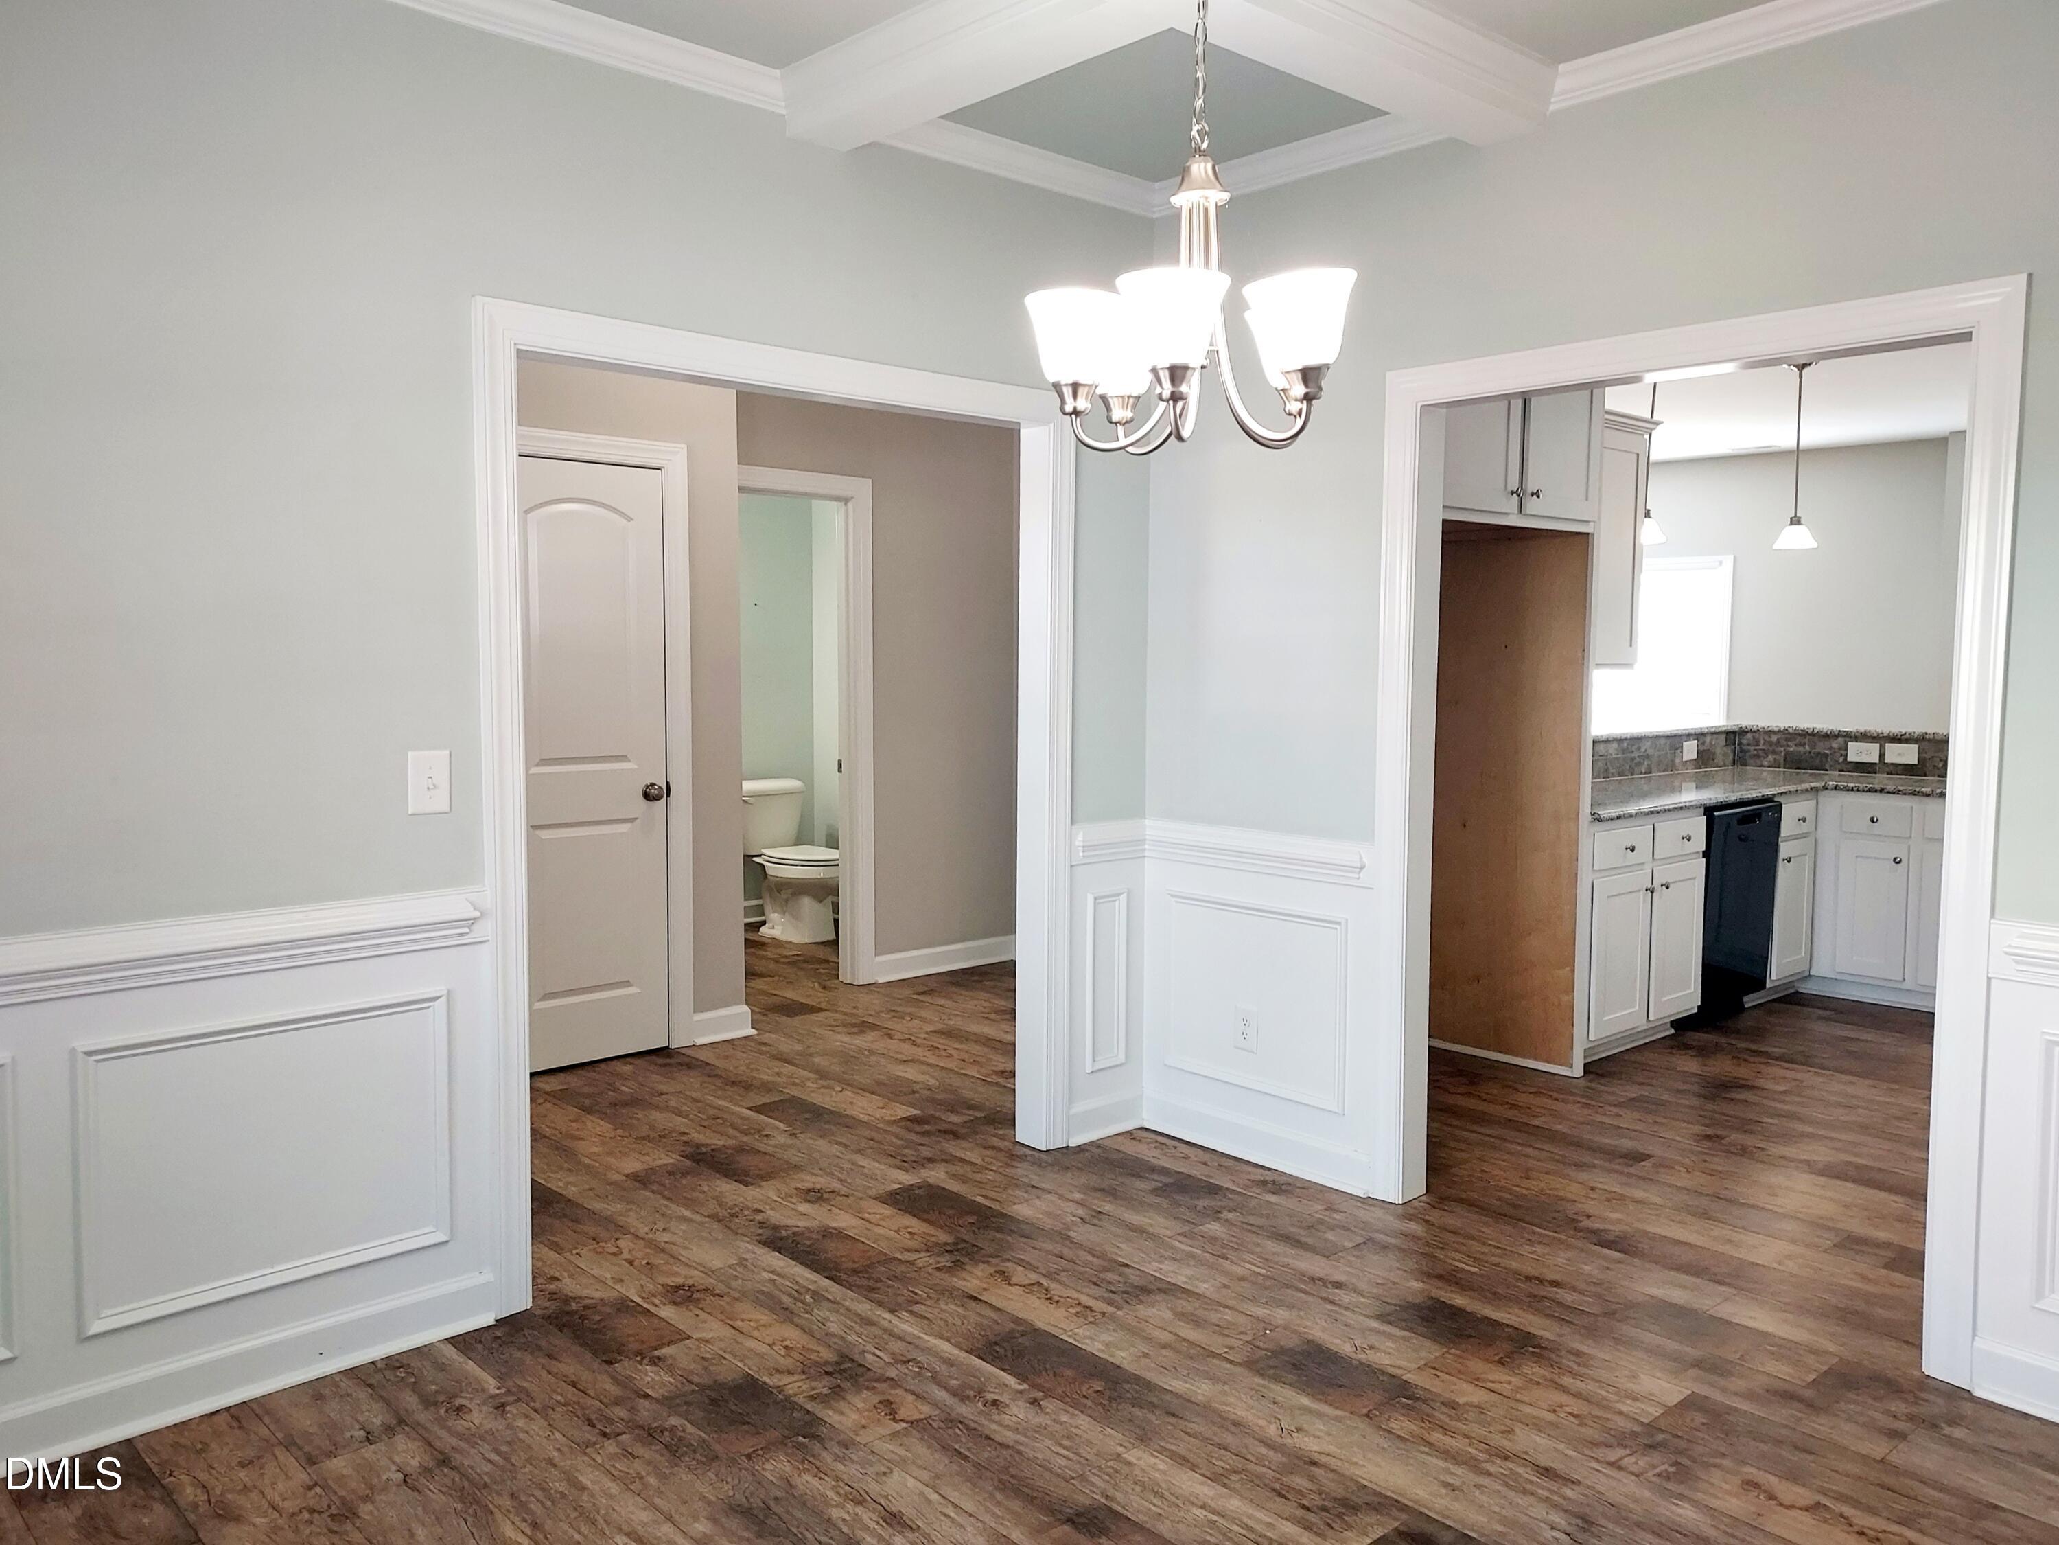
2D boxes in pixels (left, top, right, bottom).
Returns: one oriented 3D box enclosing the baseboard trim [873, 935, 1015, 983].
[{"bbox_3d":[-0.369,0.838,6.433,0.778,0.115,0.025,-4,6,-42],"label":"baseboard trim"}]

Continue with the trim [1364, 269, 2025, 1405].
[{"bbox_3d":[1.388,0.099,3.195,0.121,2.095,1.352,-4,6,-42],"label":"trim"}]

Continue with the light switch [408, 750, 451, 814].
[{"bbox_3d":[-1.195,0.021,2.850,0.081,0.125,0.014,-4,6,-42],"label":"light switch"}]

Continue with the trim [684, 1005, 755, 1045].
[{"bbox_3d":[-1.128,0.920,5.259,0.254,0.120,0.025,-4,6,-42],"label":"trim"}]

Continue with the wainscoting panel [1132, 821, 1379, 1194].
[{"bbox_3d":[0.608,0.624,3.997,0.039,0.918,0.818,-4,6,-42],"label":"wainscoting panel"}]

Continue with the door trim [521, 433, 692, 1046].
[{"bbox_3d":[-1.511,-0.062,4.835,0.791,2.139,0.039,-4,6,-42],"label":"door trim"}]

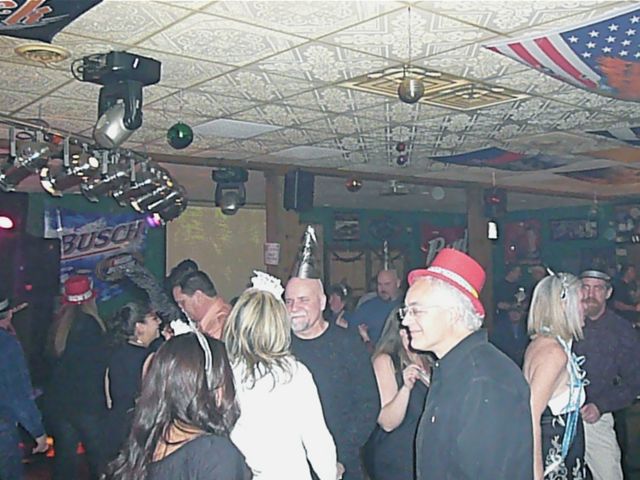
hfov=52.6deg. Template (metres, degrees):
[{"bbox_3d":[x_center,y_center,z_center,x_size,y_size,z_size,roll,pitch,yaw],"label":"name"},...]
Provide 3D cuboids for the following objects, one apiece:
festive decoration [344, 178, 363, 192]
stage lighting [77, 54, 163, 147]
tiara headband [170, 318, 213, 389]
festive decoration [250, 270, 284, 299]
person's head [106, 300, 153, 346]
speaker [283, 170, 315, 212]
[{"bbox_3d":[0.328,-0.540,6.300,0.165,0.170,0.165,0,0,0],"label":"festive decoration"},{"bbox_3d":[-1.008,-0.698,3.260,0.320,0.430,0.330,0,0,-40],"label":"stage lighting"},{"bbox_3d":[-0.319,0.278,1.570,0.150,0.170,0.080,0,0,37],"label":"tiara headband"},{"bbox_3d":[-0.174,0.148,2.150,0.125,0.090,0.070,0,0,18],"label":"festive decoration"},{"bbox_3d":[-1.045,0.458,3.550,0.235,0.245,0.200,0,0,-6],"label":"person's head"},{"bbox_3d":[-0.253,-0.593,7.800,0.280,0.465,0.260,0,0,-35],"label":"speaker"}]

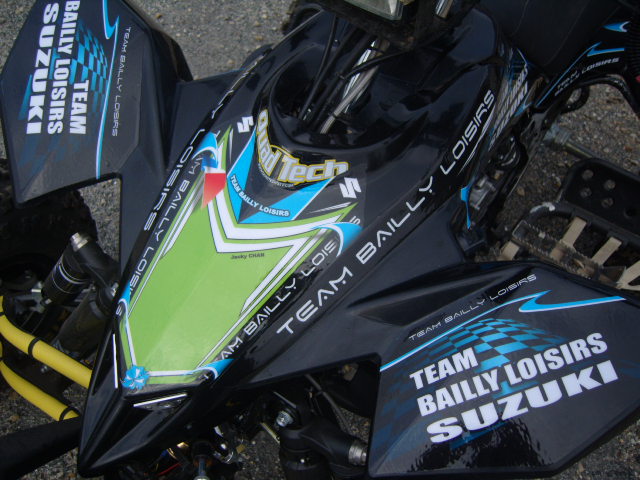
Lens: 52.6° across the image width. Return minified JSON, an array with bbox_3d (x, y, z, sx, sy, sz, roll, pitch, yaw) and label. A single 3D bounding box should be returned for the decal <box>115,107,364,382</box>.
[{"bbox_3d":[-0.121,0.024,0.807,0.245,0.060,0.375,34,93,14],"label":"decal"}]

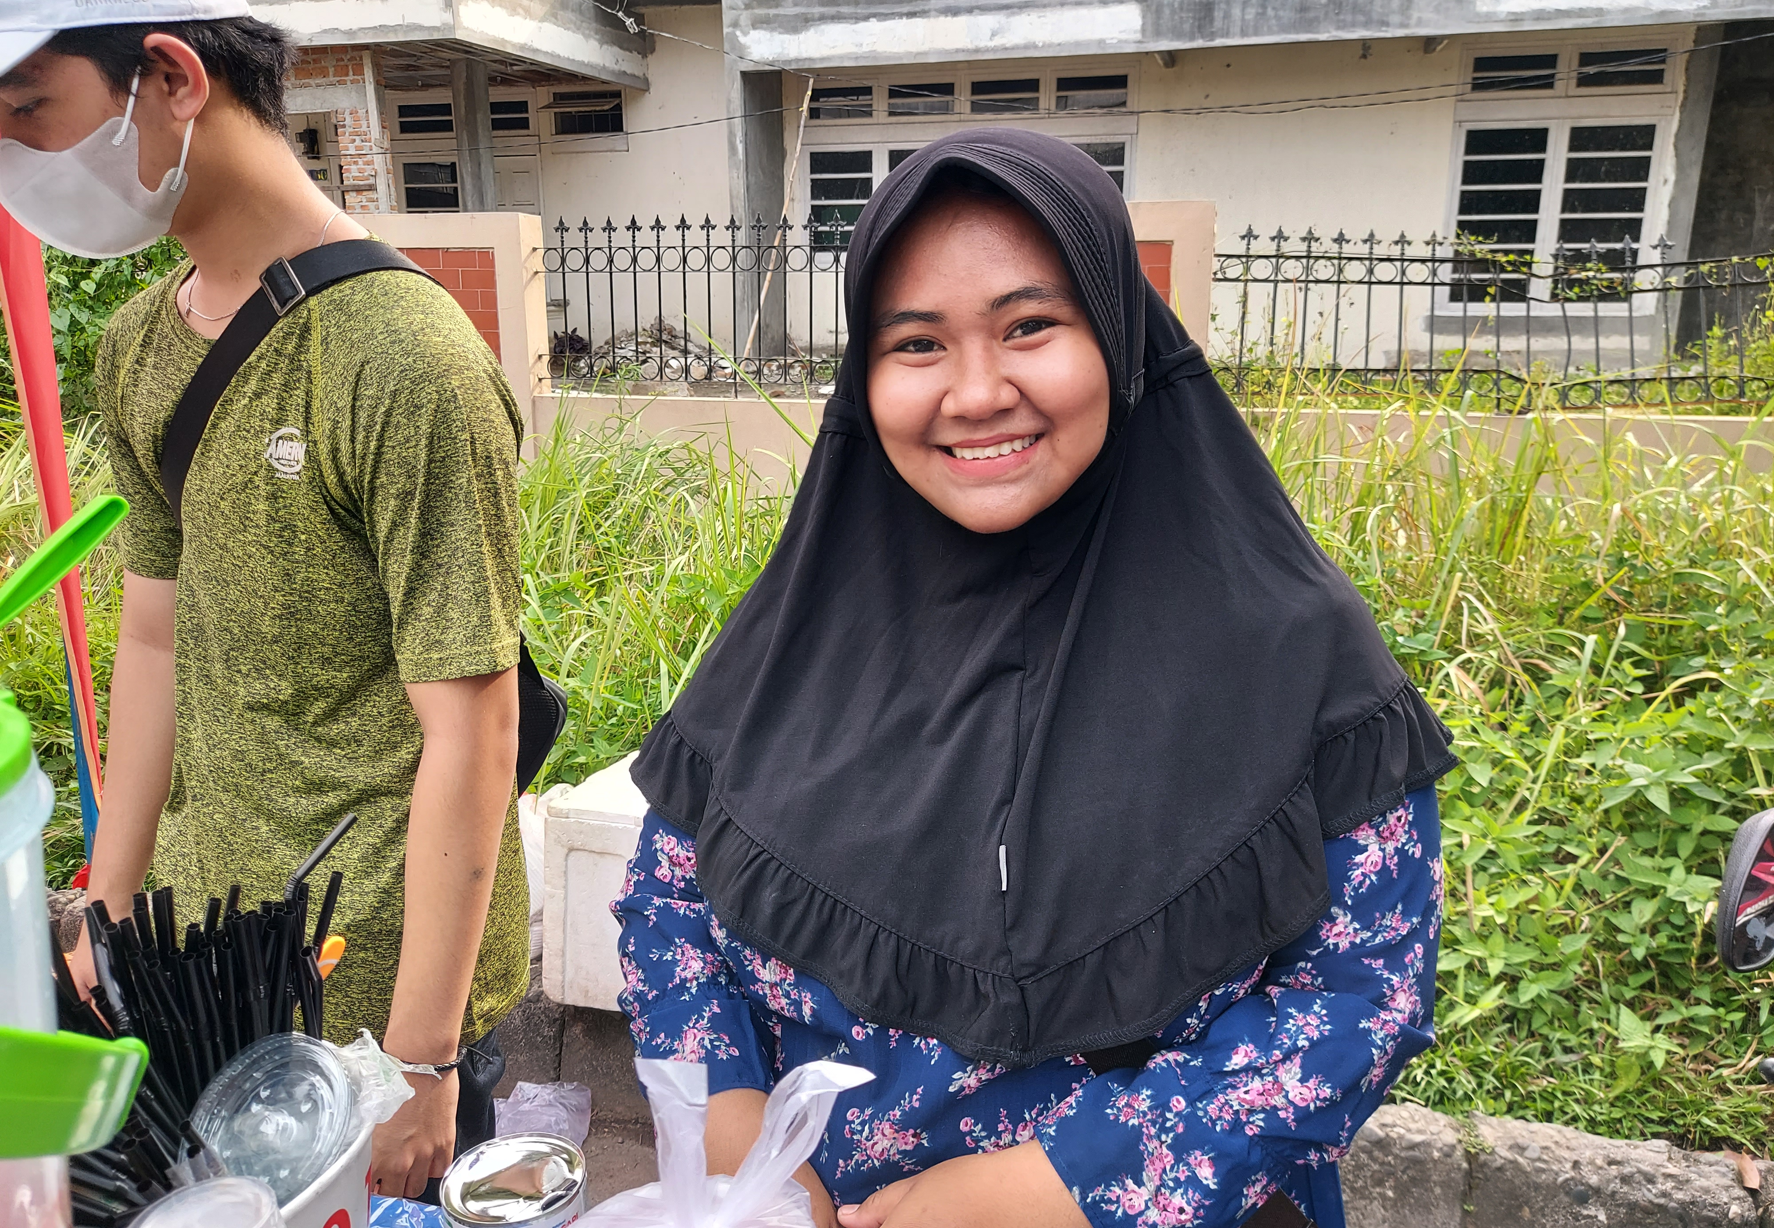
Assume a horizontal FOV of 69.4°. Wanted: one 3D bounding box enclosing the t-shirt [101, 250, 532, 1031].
[{"bbox_3d":[-0.495,0.022,1.090,0.440,0.640,0.290,8,14,35],"label":"t-shirt"}]

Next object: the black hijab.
[{"bbox_3d":[0.088,-0.030,0.820,0.500,0.550,0.330,2,11,9],"label":"black hijab"}]

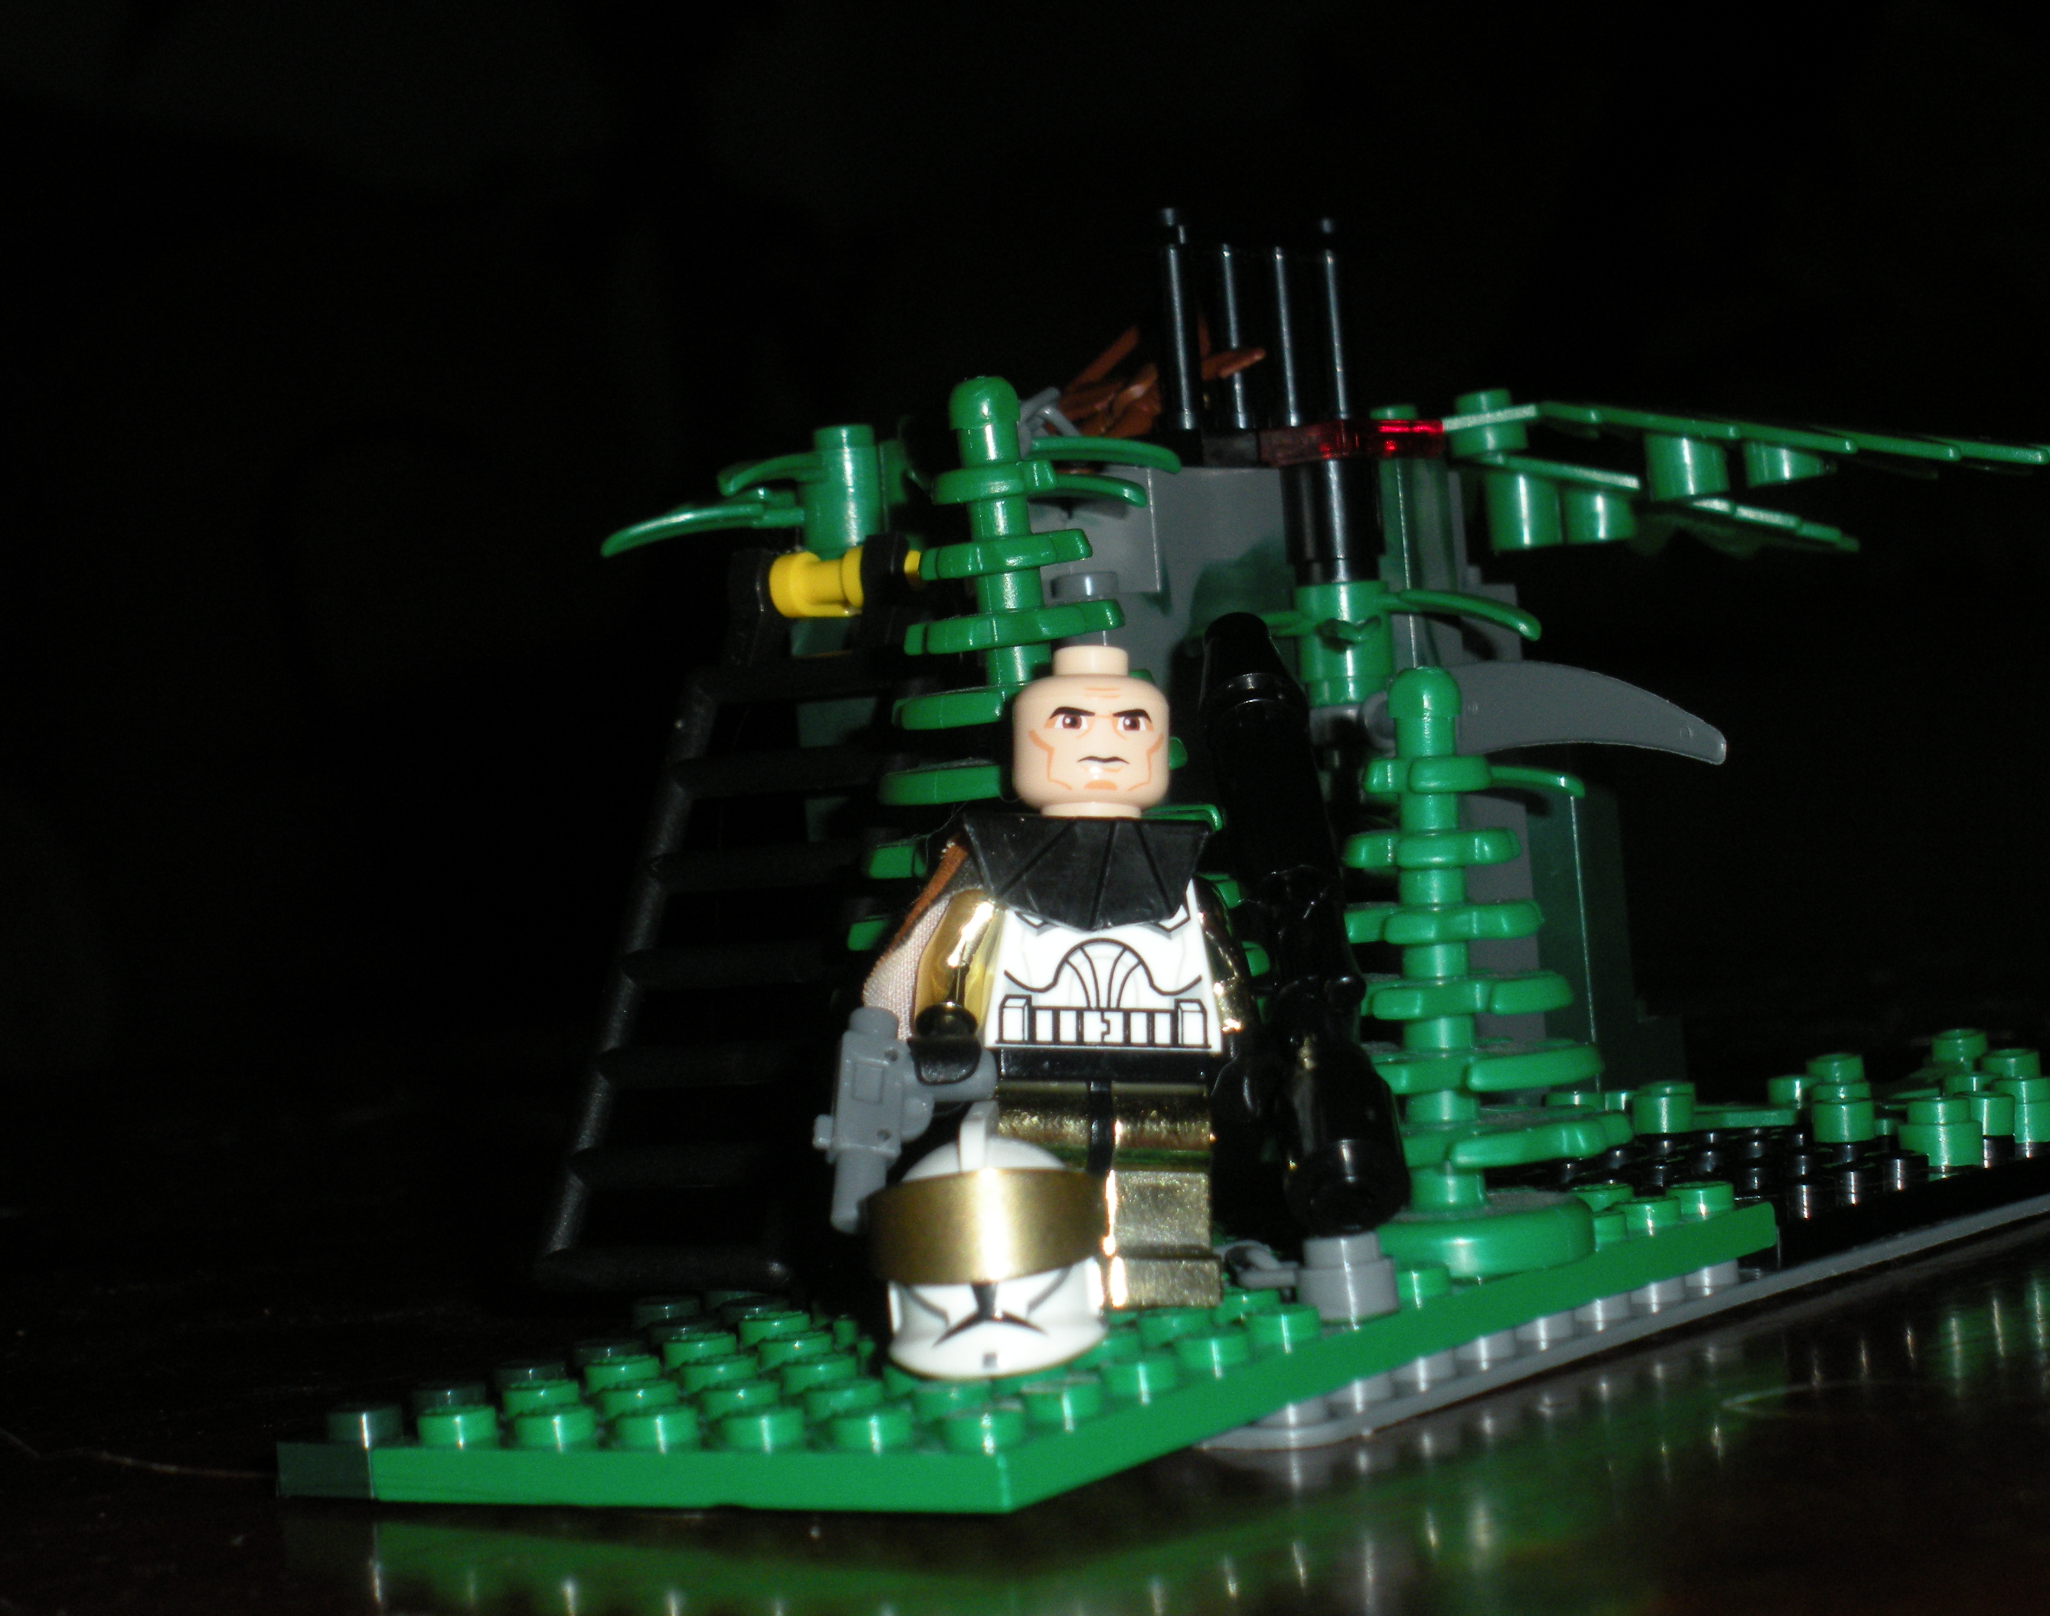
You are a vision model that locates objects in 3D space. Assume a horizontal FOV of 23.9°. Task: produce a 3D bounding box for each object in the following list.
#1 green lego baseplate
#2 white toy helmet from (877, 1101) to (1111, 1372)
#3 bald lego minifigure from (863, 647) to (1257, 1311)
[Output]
[{"bbox_3d":[0.003,0.035,0.325,0.056,0.005,0.096,-5,2,35],"label":"green lego baseplate"},{"bbox_3d":[-0.002,0.026,0.296,0.014,0.016,0.014,-5,2,6],"label":"white toy helmet"},{"bbox_3d":[0.002,0.011,0.315,0.025,0.042,0.015,-4,2,-5],"label":"bald lego minifigure"}]

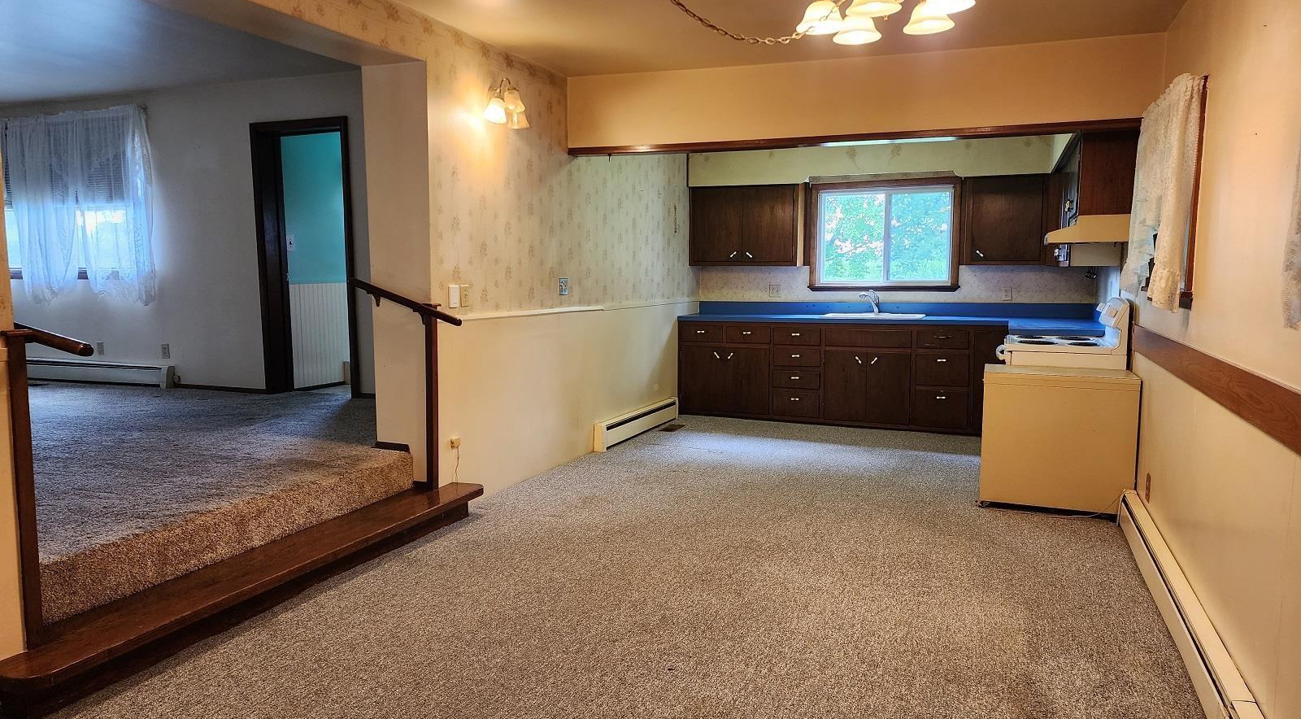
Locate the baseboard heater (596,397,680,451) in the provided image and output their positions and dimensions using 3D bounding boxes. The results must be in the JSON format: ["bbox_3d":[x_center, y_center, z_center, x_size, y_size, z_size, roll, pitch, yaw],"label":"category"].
[{"bbox_3d":[-0.079,0.509,7.115,0.085,0.195,1.580,3,6,22],"label":"baseboard heater"}]

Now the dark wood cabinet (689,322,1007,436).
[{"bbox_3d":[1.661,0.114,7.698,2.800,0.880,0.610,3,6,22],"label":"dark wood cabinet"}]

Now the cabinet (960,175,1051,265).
[{"bbox_3d":[2.954,-1.144,7.195,0.700,0.740,0.320,3,6,22],"label":"cabinet"}]

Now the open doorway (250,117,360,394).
[{"bbox_3d":[-2.601,-0.766,6.643,0.936,2.090,0.140,3,6,22],"label":"open doorway"}]

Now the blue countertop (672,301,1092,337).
[{"bbox_3d":[1.806,-0.345,7.130,3.460,0.160,1.460,3,6,22],"label":"blue countertop"}]

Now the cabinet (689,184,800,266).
[{"bbox_3d":[0.898,-1.234,8.035,1.025,0.740,0.320,3,6,22],"label":"cabinet"}]

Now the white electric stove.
[{"bbox_3d":[2.555,0.191,5.462,0.710,1.185,0.760,3,6,22],"label":"white electric stove"}]

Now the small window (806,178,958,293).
[{"bbox_3d":[2.065,-1.097,7.703,1.305,0.980,0.110,3,6,22],"label":"small window"}]

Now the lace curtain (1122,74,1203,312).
[{"bbox_3d":[2.356,-0.714,4.046,0.120,0.970,1.330,3,6,22],"label":"lace curtain"}]

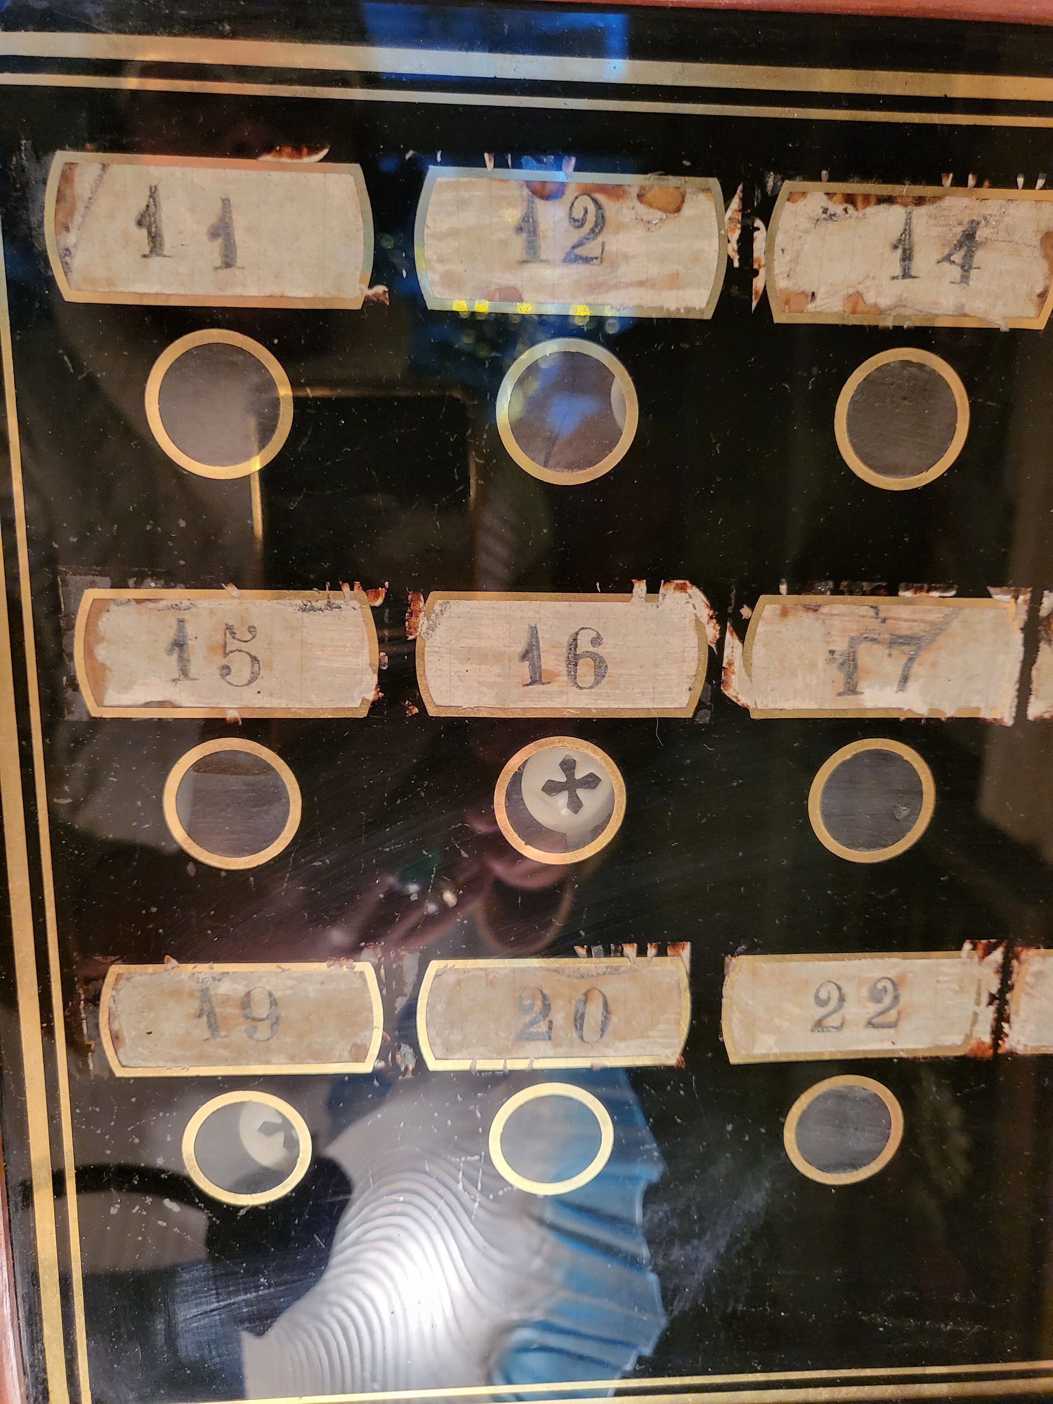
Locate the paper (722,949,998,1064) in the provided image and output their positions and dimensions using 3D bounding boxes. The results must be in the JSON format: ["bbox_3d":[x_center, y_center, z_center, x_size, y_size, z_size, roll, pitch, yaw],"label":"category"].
[{"bbox_3d":[0.066,0.061,0.210,0.056,0.023,0.003,0,11,-4],"label":"paper"}]

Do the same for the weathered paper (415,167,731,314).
[{"bbox_3d":[0.008,-0.077,0.178,0.053,0.023,0.003,0,11,-4],"label":"weathered paper"}]

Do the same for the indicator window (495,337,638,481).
[{"bbox_3d":[0.007,-0.051,0.185,0.025,0.025,0.004,0,11,-4],"label":"indicator window"}]

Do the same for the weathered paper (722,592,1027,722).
[{"bbox_3d":[0.065,-0.008,0.198,0.058,0.024,0.003,0,11,-4],"label":"weathered paper"}]

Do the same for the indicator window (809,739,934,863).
[{"bbox_3d":[0.067,0.019,0.203,0.025,0.025,0.004,0,11,-4],"label":"indicator window"}]

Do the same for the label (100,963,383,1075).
[{"bbox_3d":[-0.054,0.060,0.200,0.053,0.023,0.003,0,11,-4],"label":"label"}]

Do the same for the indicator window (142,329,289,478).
[{"bbox_3d":[-0.053,-0.051,0.181,0.025,0.025,0.004,0,11,-4],"label":"indicator window"}]

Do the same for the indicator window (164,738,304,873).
[{"bbox_3d":[-0.053,0.019,0.192,0.025,0.025,0.004,0,11,-4],"label":"indicator window"}]

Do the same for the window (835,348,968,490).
[{"bbox_3d":[0.067,-0.050,0.188,0.025,0.025,0.004,0,11,-4],"label":"window"}]

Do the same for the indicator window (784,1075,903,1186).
[{"bbox_3d":[0.065,0.087,0.214,0.025,0.025,0.004,0,11,-4],"label":"indicator window"}]

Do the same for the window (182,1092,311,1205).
[{"bbox_3d":[-0.055,0.088,0.207,0.025,0.025,0.004,0,11,-4],"label":"window"}]

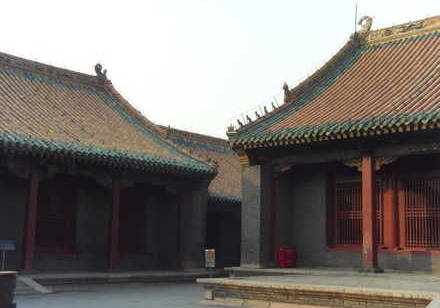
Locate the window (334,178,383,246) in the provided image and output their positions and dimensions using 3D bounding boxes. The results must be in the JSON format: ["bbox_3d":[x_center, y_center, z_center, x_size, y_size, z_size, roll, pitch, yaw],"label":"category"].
[{"bbox_3d":[4.808,2.015,22.164,1.823,2.346,0.120,-6,-11,40],"label":"window"}]

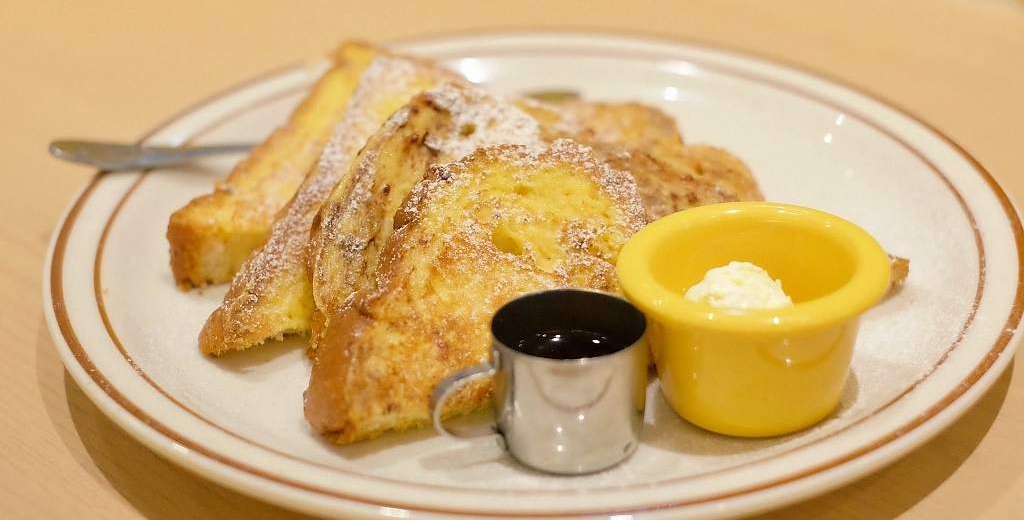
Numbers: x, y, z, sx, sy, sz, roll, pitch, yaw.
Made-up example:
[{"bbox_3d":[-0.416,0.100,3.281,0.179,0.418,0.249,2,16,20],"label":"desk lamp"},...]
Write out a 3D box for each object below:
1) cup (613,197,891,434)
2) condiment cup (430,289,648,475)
[{"bbox_3d":[0.062,0.017,0.388,0.068,0.041,0.068,-6,25,0],"label":"cup"},{"bbox_3d":[0.007,0.031,0.374,0.054,0.032,0.038,-6,25,-9],"label":"condiment cup"}]

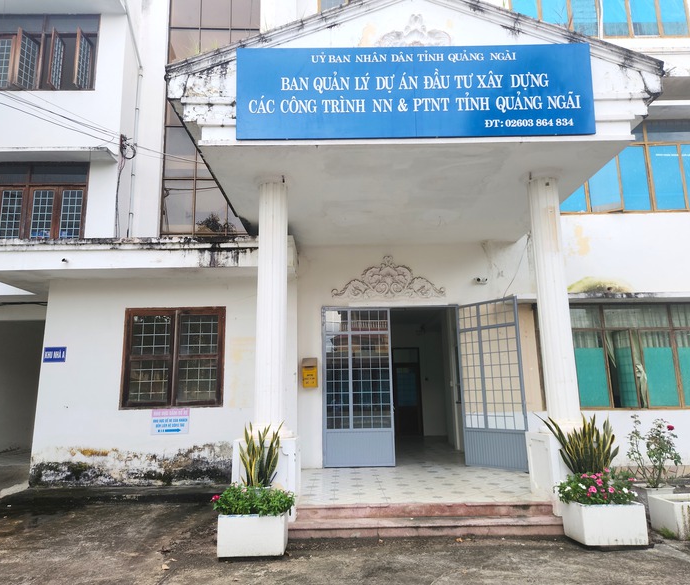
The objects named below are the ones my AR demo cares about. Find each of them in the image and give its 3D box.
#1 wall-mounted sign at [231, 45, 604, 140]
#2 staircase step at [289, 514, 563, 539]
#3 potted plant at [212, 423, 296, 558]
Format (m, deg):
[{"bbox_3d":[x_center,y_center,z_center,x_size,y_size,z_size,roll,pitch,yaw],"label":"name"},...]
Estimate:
[{"bbox_3d":[0.763,-2.183,5.621,3.870,1.040,0.080,-1,-6,0],"label":"wall-mounted sign"},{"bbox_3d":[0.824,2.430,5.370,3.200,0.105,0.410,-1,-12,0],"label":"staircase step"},{"bbox_3d":[-0.852,1.829,4.952,0.760,1.170,0.560,-1,-12,0],"label":"potted plant"}]

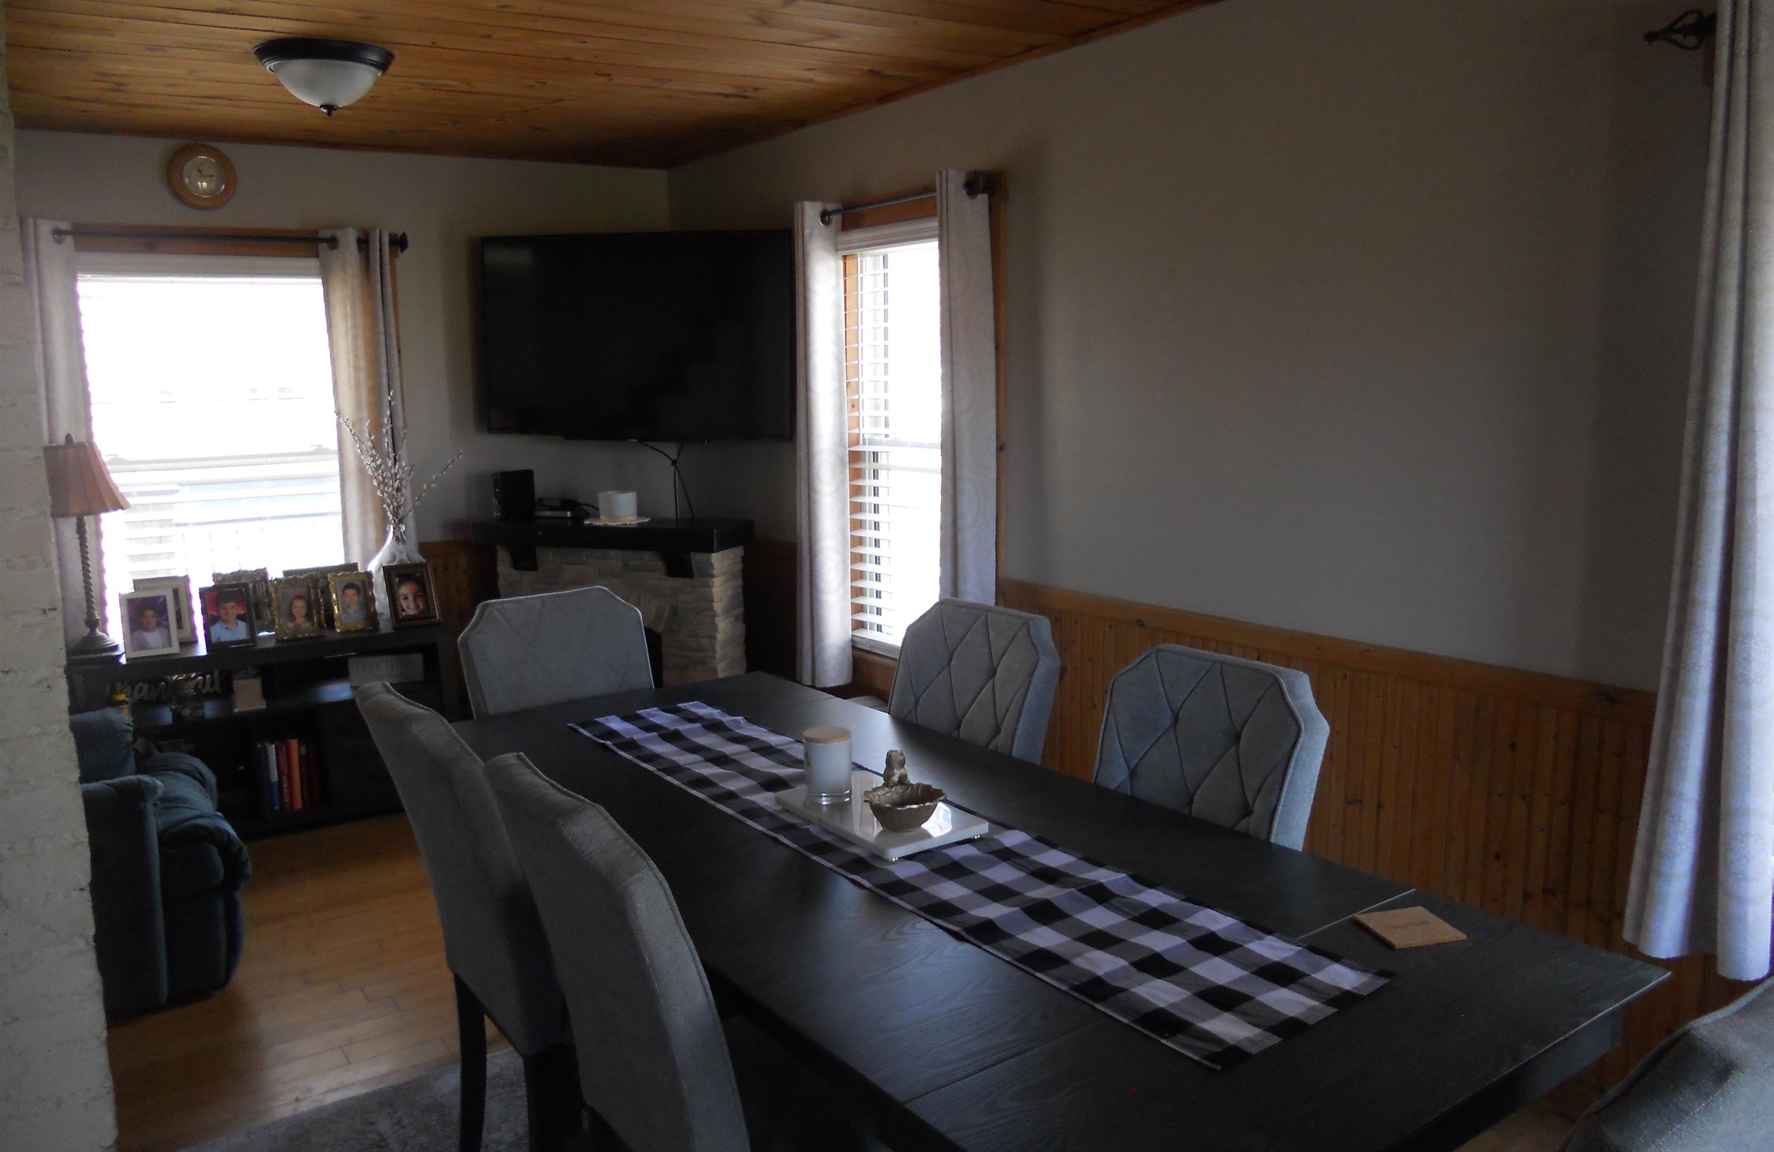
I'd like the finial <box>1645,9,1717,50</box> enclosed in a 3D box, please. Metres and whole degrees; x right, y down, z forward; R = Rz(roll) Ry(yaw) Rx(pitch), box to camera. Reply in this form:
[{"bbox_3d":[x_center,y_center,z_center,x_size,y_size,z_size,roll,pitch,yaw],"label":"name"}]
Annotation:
[{"bbox_3d":[1.324,-0.907,2.311,0.065,0.065,0.115,-6,10,-34],"label":"finial"}]

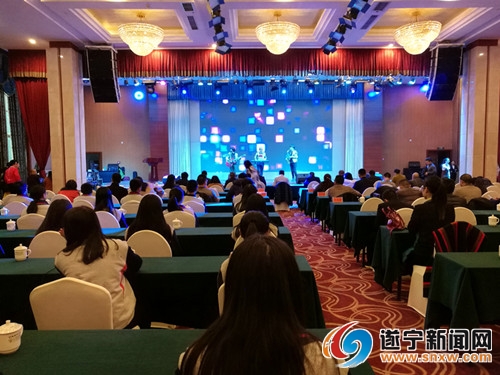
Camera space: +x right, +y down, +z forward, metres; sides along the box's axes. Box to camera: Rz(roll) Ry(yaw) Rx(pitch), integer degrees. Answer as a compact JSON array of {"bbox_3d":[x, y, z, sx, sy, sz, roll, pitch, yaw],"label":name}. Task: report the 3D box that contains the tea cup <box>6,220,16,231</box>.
[{"bbox_3d":[-2.946,0.457,4.819,0.090,0.132,0.100,0,4,0],"label":"tea cup"}]

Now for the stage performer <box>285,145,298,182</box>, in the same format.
[{"bbox_3d":[1.928,-1.102,17.900,0.580,1.700,0.450,2,4,30],"label":"stage performer"}]

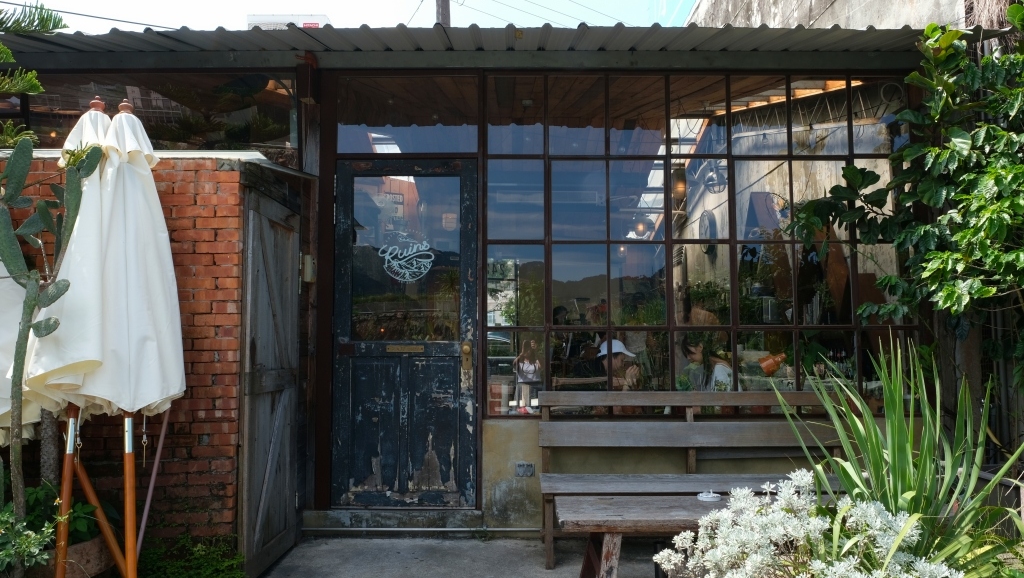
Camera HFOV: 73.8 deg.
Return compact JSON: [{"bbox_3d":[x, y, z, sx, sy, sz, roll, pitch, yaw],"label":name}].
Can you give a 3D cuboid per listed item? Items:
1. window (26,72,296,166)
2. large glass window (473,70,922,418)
[{"bbox_3d":[-2.222,-1.081,4.361,1.740,0.619,0.070,0,-4,0],"label":"window"},{"bbox_3d":[1.151,-0.293,4.309,2.707,2.212,0.080,0,-4,0],"label":"large glass window"}]

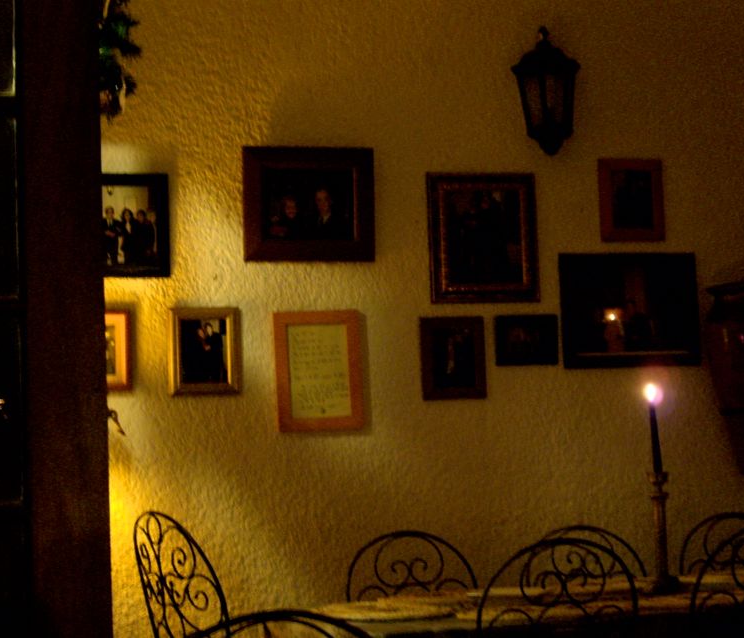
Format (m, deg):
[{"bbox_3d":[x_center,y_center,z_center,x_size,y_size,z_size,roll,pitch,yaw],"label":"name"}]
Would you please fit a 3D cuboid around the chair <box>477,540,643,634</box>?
[{"bbox_3d":[0.414,0.983,3.962,0.400,0.890,0.480,-1,-5,-12],"label":"chair"}]

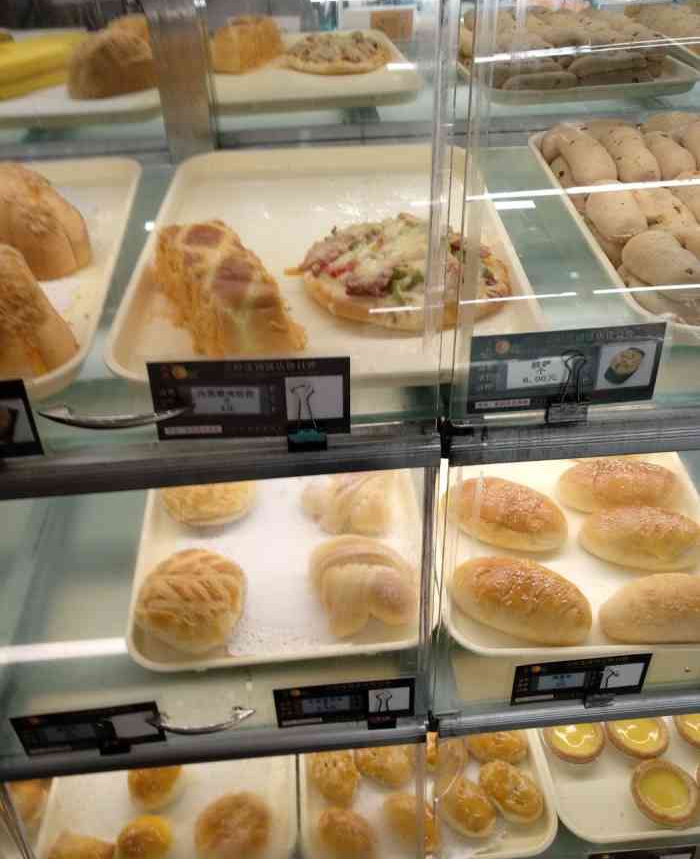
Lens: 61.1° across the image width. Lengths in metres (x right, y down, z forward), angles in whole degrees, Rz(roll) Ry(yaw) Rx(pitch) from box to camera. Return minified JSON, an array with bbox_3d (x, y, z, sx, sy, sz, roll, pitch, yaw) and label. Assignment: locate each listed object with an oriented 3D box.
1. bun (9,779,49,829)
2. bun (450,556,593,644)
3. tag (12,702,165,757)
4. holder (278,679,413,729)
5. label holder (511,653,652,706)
[{"bbox_3d":[-0.405,0.454,0.731,0.063,0.043,0.063,-3,46,-2],"label":"bun"},{"bbox_3d":[0.173,0.170,0.598,0.142,0.054,0.077,19,49,18],"label":"bun"},{"bbox_3d":[-0.225,0.261,0.513,0.120,0.052,0.010,-4,28,-2],"label":"tag"},{"bbox_3d":[-0.003,0.238,0.514,0.120,0.052,0.010,-4,28,-2],"label":"holder"},{"bbox_3d":[0.203,0.221,0.522,0.120,0.052,0.010,-4,28,-2],"label":"label holder"}]

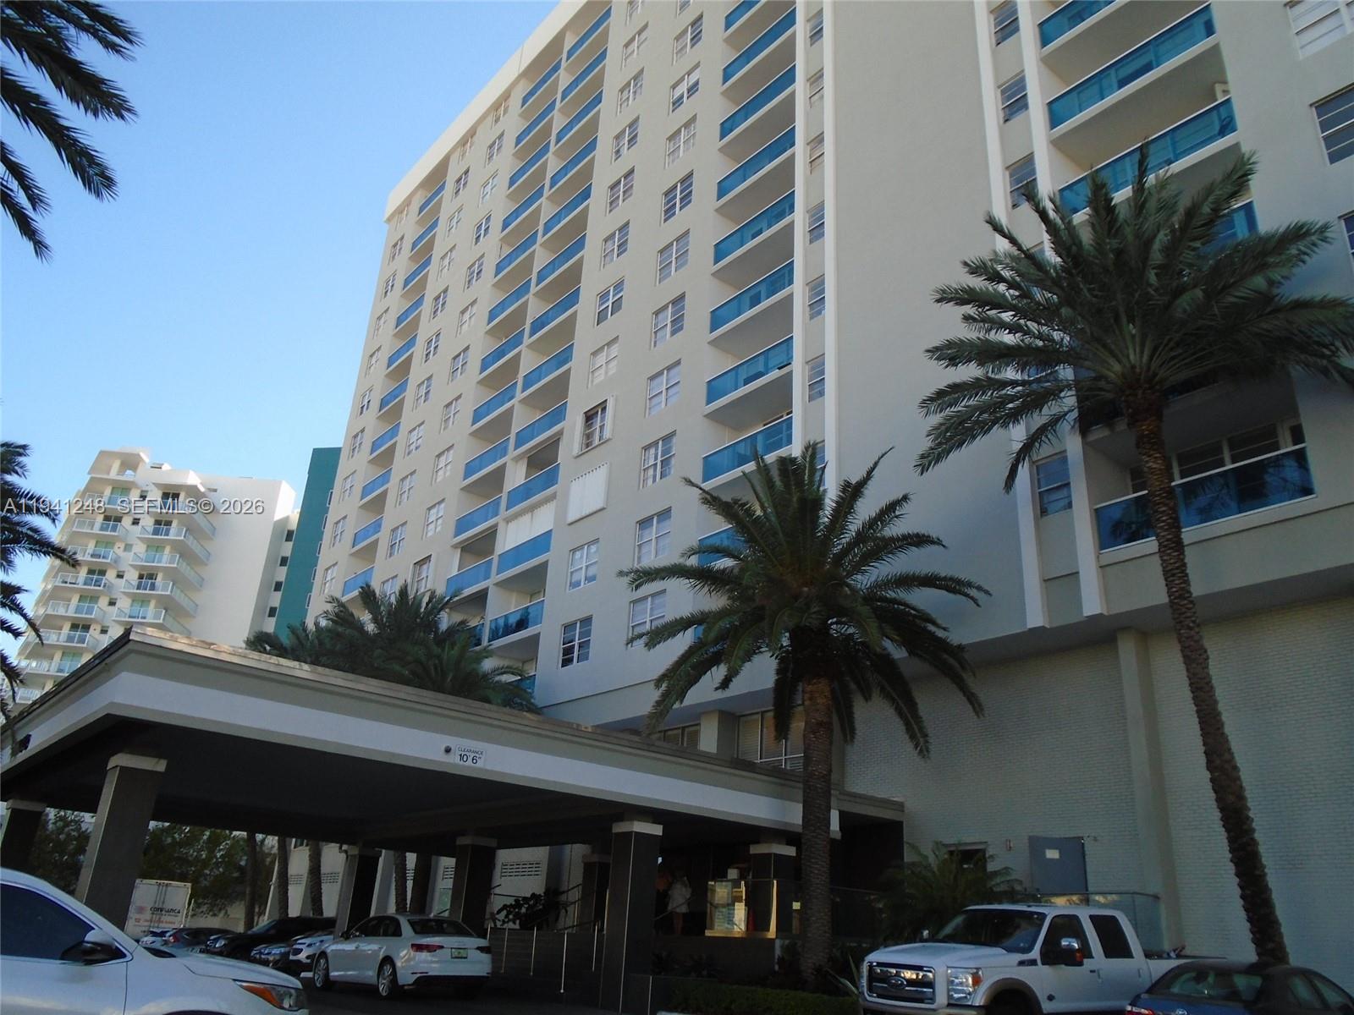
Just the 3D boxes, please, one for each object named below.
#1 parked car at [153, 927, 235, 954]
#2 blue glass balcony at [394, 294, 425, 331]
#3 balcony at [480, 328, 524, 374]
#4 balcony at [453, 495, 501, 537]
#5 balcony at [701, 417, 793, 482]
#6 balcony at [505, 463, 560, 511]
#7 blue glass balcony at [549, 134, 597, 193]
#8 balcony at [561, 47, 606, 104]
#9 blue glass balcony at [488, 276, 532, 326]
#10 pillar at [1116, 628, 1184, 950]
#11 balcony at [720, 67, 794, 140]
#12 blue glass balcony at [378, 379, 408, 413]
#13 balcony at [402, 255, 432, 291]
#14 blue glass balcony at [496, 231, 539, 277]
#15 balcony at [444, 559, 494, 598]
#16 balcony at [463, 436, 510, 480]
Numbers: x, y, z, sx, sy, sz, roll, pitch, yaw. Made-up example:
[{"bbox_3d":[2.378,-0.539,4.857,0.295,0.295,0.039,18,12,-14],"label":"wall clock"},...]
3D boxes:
[{"bbox_3d":[-15.843,15.861,35.935,1.820,1.600,4.500,-19,-32,41],"label":"parked car"},{"bbox_3d":[-15.308,-11.156,58.315,0.120,0.930,3.431,22,-30,-35],"label":"blue glass balcony"},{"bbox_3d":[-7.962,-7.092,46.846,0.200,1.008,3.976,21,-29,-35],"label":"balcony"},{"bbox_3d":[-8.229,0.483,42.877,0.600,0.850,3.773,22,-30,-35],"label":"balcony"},{"bbox_3d":[2.134,-1.640,30.588,0.200,1.008,3.976,21,-29,-35],"label":"balcony"},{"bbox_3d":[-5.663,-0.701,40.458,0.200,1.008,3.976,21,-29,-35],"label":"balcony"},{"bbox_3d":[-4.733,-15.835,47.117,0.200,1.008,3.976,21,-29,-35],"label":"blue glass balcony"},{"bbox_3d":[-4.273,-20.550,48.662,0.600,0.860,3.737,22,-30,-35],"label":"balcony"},{"bbox_3d":[-7.810,-9.533,47.461,0.120,0.930,3.794,22,-30,-35],"label":"blue glass balcony"},{"bbox_3d":[9.078,5.808,19.305,0.497,7.093,0.345,21,-29,-35],"label":"pillar"},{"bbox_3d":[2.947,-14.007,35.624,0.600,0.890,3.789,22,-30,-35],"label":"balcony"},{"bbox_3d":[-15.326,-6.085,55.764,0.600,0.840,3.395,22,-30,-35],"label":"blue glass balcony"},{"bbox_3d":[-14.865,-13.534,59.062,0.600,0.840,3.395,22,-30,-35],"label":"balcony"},{"bbox_3d":[-7.656,-12.024,48.567,0.120,0.930,3.794,22,-30,-35],"label":"blue glass balcony"},{"bbox_3d":[-8.582,2.997,42.406,0.200,1.008,3.976,21,-29,-35],"label":"balcony"},{"bbox_3d":[-8.270,-2.060,44.141,0.120,0.930,3.794,22,-30,-35],"label":"balcony"}]

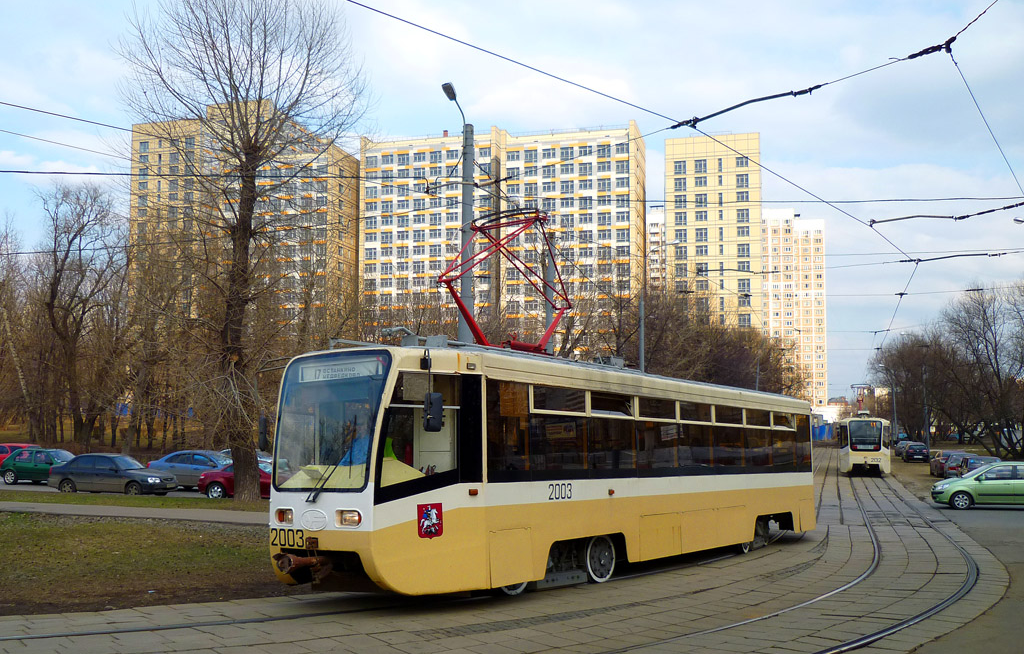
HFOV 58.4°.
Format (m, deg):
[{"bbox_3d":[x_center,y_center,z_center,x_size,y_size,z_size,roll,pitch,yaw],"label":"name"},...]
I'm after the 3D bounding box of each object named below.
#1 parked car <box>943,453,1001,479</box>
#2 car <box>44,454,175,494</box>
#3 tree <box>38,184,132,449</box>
[{"bbox_3d":[22.600,6.900,45.584,1.680,1.450,4.200,-2,-7,20],"label":"parked car"},{"bbox_3d":[-13.150,4.867,30.381,4.240,1.395,1.670,-2,-7,17],"label":"car"},{"bbox_3d":[-22.900,-0.797,48.822,5.100,14.200,5.000,0,-7,0],"label":"tree"}]

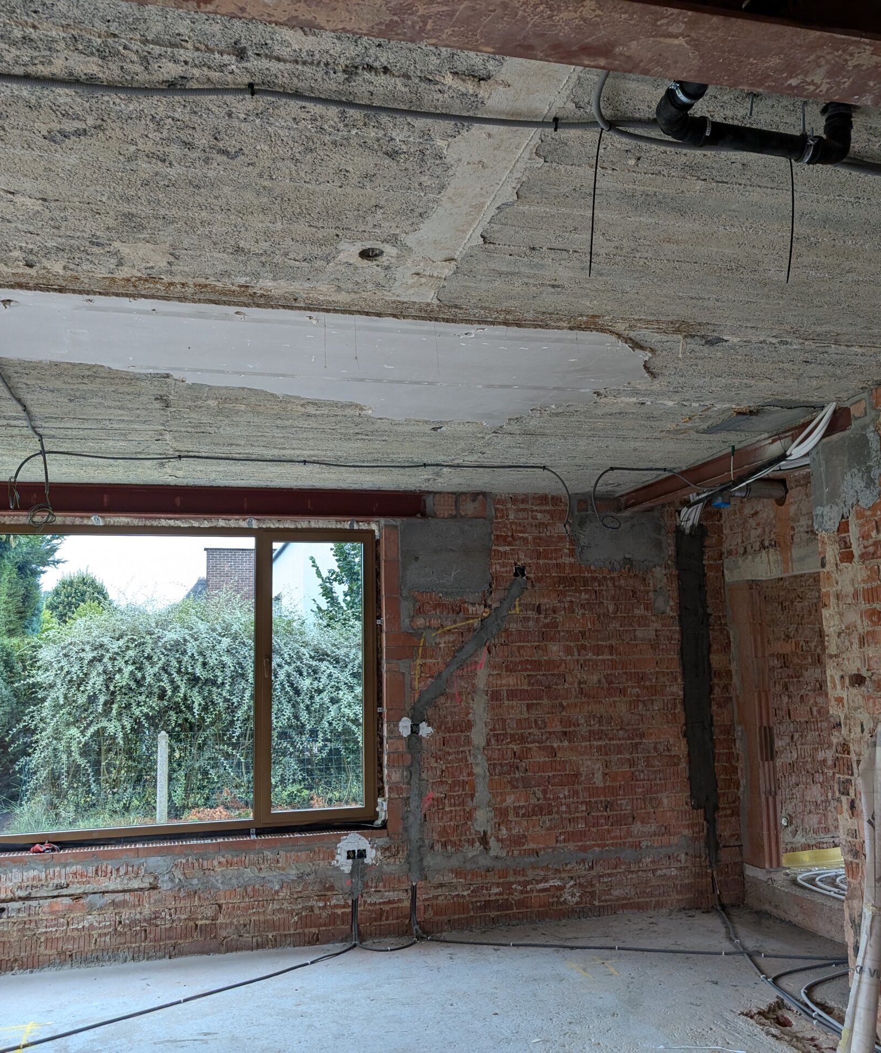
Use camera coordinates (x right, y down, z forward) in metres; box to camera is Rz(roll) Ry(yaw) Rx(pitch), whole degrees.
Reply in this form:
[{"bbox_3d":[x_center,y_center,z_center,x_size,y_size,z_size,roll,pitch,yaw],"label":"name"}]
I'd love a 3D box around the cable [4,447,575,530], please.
[{"bbox_3d":[-0.637,-0.143,4.730,2.742,0.348,0.150,1,-8,-14],"label":"cable"}]

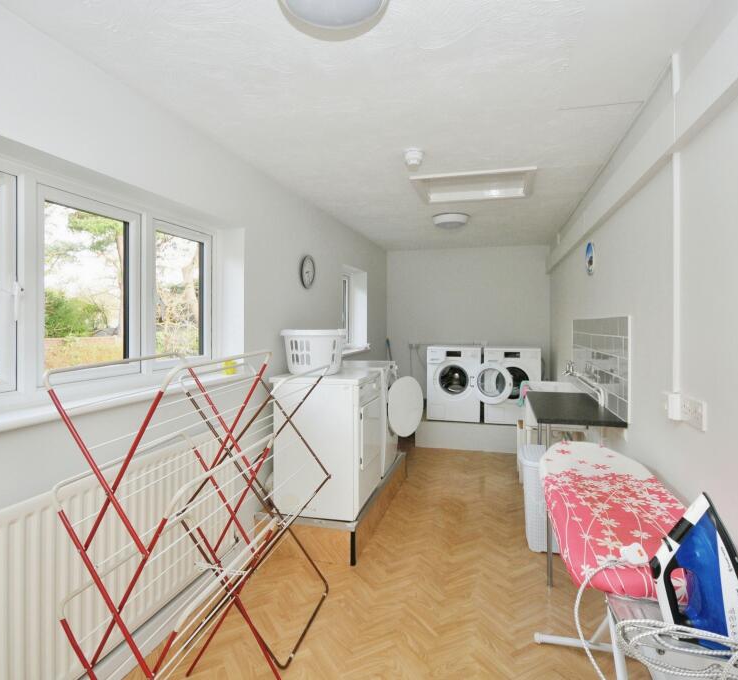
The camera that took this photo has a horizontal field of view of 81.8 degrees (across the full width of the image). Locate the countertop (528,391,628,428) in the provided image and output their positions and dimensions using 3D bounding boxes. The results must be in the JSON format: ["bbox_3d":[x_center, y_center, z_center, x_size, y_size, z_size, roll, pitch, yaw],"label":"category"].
[{"bbox_3d":[1.204,0.406,2.584,0.415,0.030,0.930,0,1,17],"label":"countertop"}]

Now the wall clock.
[{"bbox_3d":[-0.482,-0.533,3.360,0.036,0.263,0.263,0,1,17],"label":"wall clock"}]

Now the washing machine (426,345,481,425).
[{"bbox_3d":[1.049,0.496,5.133,0.600,0.846,0.610,0,2,17],"label":"washing machine"}]

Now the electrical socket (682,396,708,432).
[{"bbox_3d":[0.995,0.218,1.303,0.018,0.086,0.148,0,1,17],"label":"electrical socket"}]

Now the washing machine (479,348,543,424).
[{"bbox_3d":[1.663,0.511,4.975,0.600,0.850,0.680,0,1,16],"label":"washing machine"}]

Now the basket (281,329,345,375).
[{"bbox_3d":[-0.364,0.074,2.810,0.435,0.280,0.435,0,1,0],"label":"basket"}]

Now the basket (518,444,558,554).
[{"bbox_3d":[1.212,1.035,2.802,0.420,0.570,0.380,0,1,17],"label":"basket"}]

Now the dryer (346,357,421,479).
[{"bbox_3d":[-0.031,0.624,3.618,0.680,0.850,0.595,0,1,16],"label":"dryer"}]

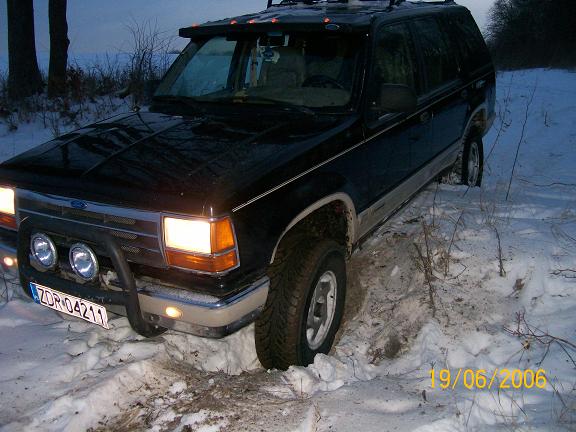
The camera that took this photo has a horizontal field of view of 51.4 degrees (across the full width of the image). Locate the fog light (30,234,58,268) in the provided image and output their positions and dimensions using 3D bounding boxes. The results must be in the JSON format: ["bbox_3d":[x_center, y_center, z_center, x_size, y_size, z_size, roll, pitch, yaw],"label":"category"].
[{"bbox_3d":[-1.120,0.147,2.837,0.175,0.175,0.090,10,24,31],"label":"fog light"}]

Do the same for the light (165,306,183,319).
[{"bbox_3d":[-0.484,0.408,2.570,0.080,0.052,0.045,10,24,31],"label":"light"}]

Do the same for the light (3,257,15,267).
[{"bbox_3d":[-1.453,0.241,3.155,0.080,0.052,0.045,10,24,31],"label":"light"}]

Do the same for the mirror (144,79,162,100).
[{"bbox_3d":[-0.981,-0.936,4.335,0.220,0.150,0.130,10,24,31],"label":"mirror"}]

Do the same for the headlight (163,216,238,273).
[{"bbox_3d":[-0.367,0.111,2.519,0.290,0.225,0.150,10,24,31],"label":"headlight"}]

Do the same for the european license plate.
[{"bbox_3d":[-1.026,0.420,2.808,0.520,0.114,0.015,10,28,31],"label":"european license plate"}]

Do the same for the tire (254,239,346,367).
[{"bbox_3d":[0.093,0.495,3.261,0.245,0.745,0.745,8,24,25],"label":"tire"}]

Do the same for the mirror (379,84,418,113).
[{"bbox_3d":[0.610,-0.653,3.329,0.220,0.150,0.130,10,24,31],"label":"mirror"}]

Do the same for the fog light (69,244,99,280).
[{"bbox_3d":[-0.881,0.187,2.693,0.175,0.175,0.090,10,24,31],"label":"fog light"}]

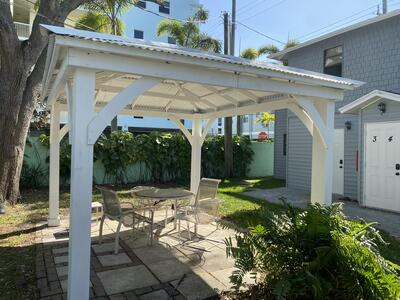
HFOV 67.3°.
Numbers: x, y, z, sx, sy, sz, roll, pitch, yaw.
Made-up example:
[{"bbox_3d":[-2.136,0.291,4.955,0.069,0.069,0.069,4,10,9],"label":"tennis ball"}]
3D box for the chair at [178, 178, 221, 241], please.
[{"bbox_3d":[0.006,1.004,5.489,0.580,0.900,0.660,2,1,41],"label":"chair"}]

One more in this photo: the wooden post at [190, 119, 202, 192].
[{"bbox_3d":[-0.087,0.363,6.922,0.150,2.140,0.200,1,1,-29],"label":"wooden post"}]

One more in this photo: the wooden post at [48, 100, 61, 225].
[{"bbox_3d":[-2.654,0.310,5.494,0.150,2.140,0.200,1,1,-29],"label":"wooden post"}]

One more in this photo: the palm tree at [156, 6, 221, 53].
[{"bbox_3d":[-0.914,-4.158,20.069,4.200,10.797,4.200,2,1,0],"label":"palm tree"}]

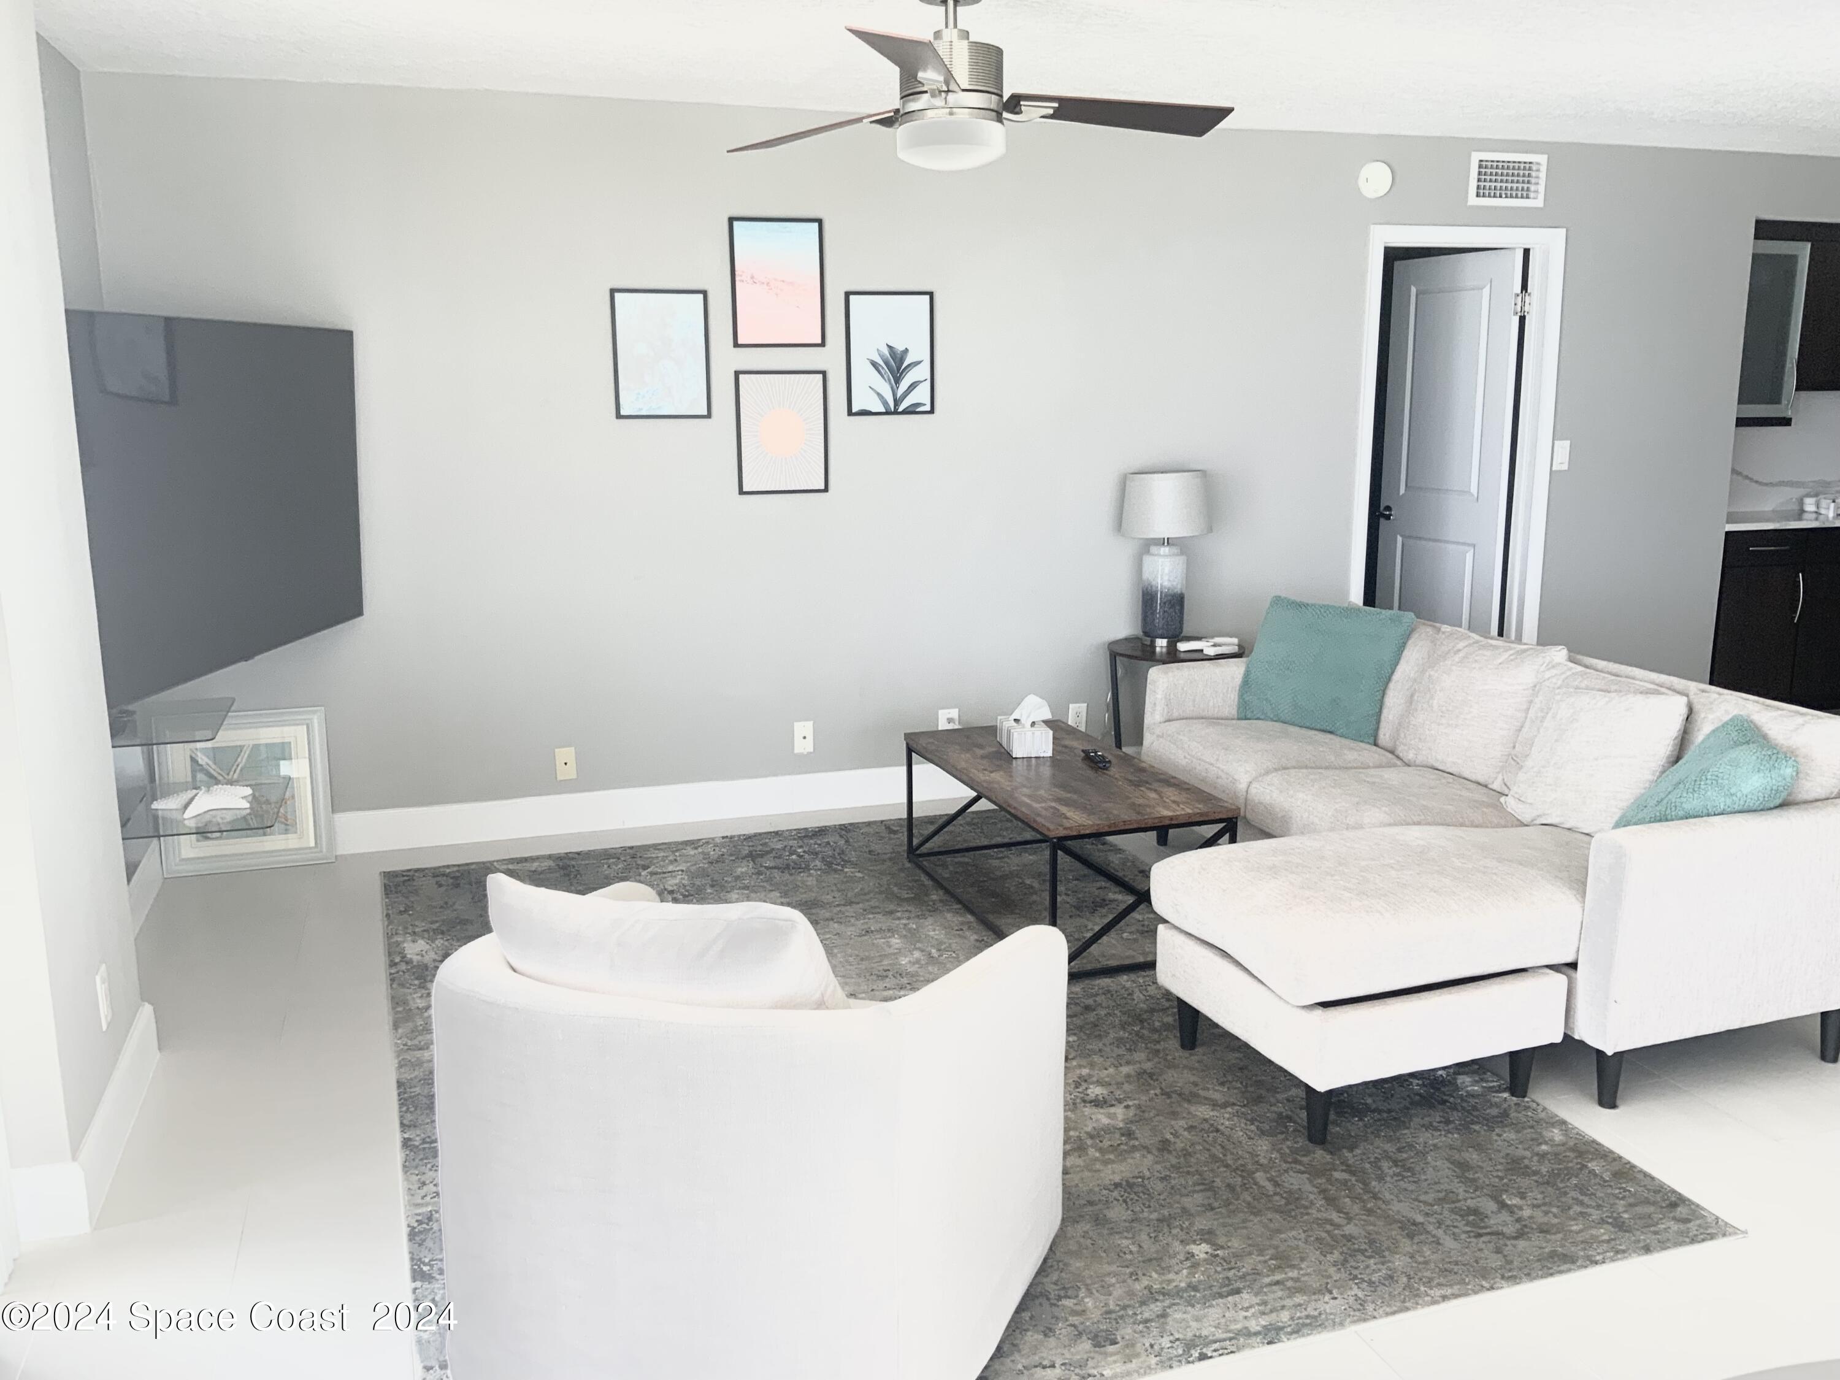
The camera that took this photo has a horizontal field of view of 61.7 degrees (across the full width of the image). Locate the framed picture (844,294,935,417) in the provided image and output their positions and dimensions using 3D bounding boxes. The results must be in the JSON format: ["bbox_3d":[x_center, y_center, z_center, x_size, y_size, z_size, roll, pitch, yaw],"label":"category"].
[{"bbox_3d":[-0.103,-1.176,5.399,0.319,0.420,0.022,-4,12,-17],"label":"framed picture"}]

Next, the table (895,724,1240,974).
[{"bbox_3d":[0.405,0.433,4.551,0.553,0.415,1.135,-4,12,-19],"label":"table"}]

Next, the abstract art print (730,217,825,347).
[{"bbox_3d":[-0.483,-1.379,5.234,0.319,0.420,0.022,-4,12,-17],"label":"abstract art print"}]

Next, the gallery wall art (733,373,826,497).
[{"bbox_3d":[-0.476,-0.890,5.333,0.319,0.420,0.022,-4,12,-17],"label":"gallery wall art"}]

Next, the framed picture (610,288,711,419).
[{"bbox_3d":[-0.865,-1.121,5.160,0.319,0.420,0.022,-4,12,-17],"label":"framed picture"}]

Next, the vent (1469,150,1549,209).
[{"bbox_3d":[2.301,-1.993,6.029,0.354,0.198,0.020,-4,12,-17],"label":"vent"}]

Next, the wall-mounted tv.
[{"bbox_3d":[-1.828,-0.519,4.077,0.060,0.886,1.537,2,11,3],"label":"wall-mounted tv"}]

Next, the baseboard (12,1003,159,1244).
[{"bbox_3d":[-1.718,0.865,3.214,0.117,0.140,0.820,-4,12,-17],"label":"baseboard"}]

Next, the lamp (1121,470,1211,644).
[{"bbox_3d":[0.891,-0.475,5.624,0.328,0.634,0.328,0,11,0],"label":"lamp"}]

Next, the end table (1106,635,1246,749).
[{"bbox_3d":[0.937,0.131,5.679,0.492,0.578,0.492,-4,12,-17],"label":"end table"}]

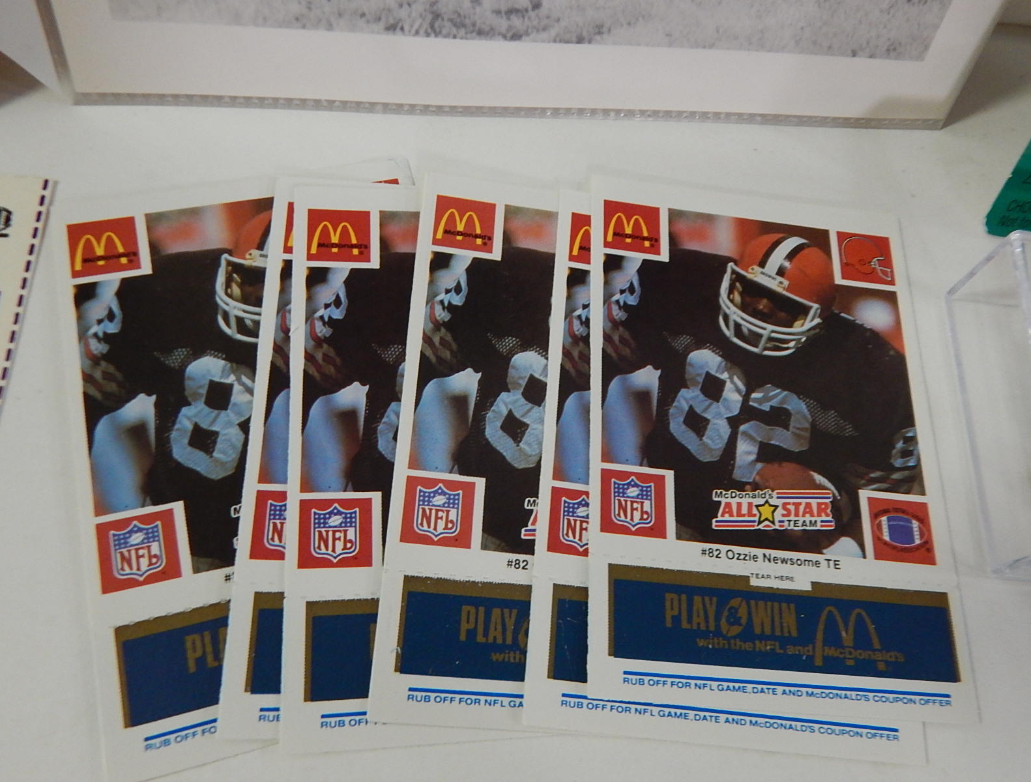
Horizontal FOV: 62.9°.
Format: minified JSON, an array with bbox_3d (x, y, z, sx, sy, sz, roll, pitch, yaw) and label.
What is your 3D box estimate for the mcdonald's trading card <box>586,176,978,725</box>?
[{"bbox_3d":[0.054,0.006,0.183,0.078,0.001,0.119,6,66,-6],"label":"mcdonald's trading card"}]

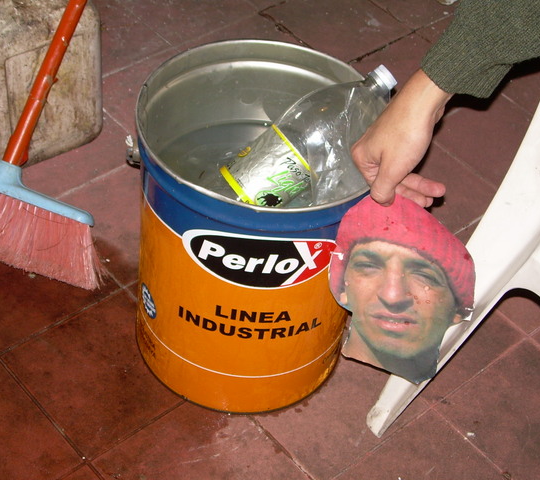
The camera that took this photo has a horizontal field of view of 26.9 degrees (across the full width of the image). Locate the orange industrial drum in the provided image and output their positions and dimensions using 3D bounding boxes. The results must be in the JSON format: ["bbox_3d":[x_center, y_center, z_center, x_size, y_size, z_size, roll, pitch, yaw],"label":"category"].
[{"bbox_3d":[-0.020,-0.008,1.398,0.300,0.364,0.300,5,45,-4],"label":"orange industrial drum"}]

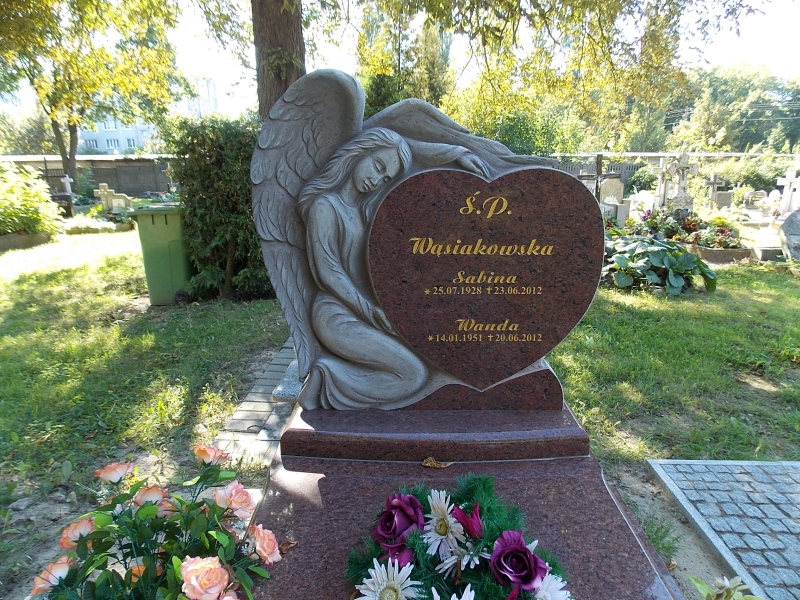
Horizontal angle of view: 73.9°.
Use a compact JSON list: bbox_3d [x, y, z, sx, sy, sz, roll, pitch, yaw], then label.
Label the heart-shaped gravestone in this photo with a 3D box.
[{"bbox_3d":[0.273,-0.059,1.751,0.744,0.725,0.100,0,14,1],"label":"heart-shaped gravestone"}]

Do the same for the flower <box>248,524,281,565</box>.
[{"bbox_3d":[-0.280,0.506,1.100,0.068,0.080,0.078,11,18,39],"label":"flower"}]

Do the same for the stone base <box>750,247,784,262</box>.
[{"bbox_3d":[5.455,-0.684,7.884,0.420,0.210,0.260,0,14,0],"label":"stone base"}]

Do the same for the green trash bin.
[{"bbox_3d":[-2.310,-0.459,5.434,0.550,0.950,0.480,-2,14,-7],"label":"green trash bin"}]

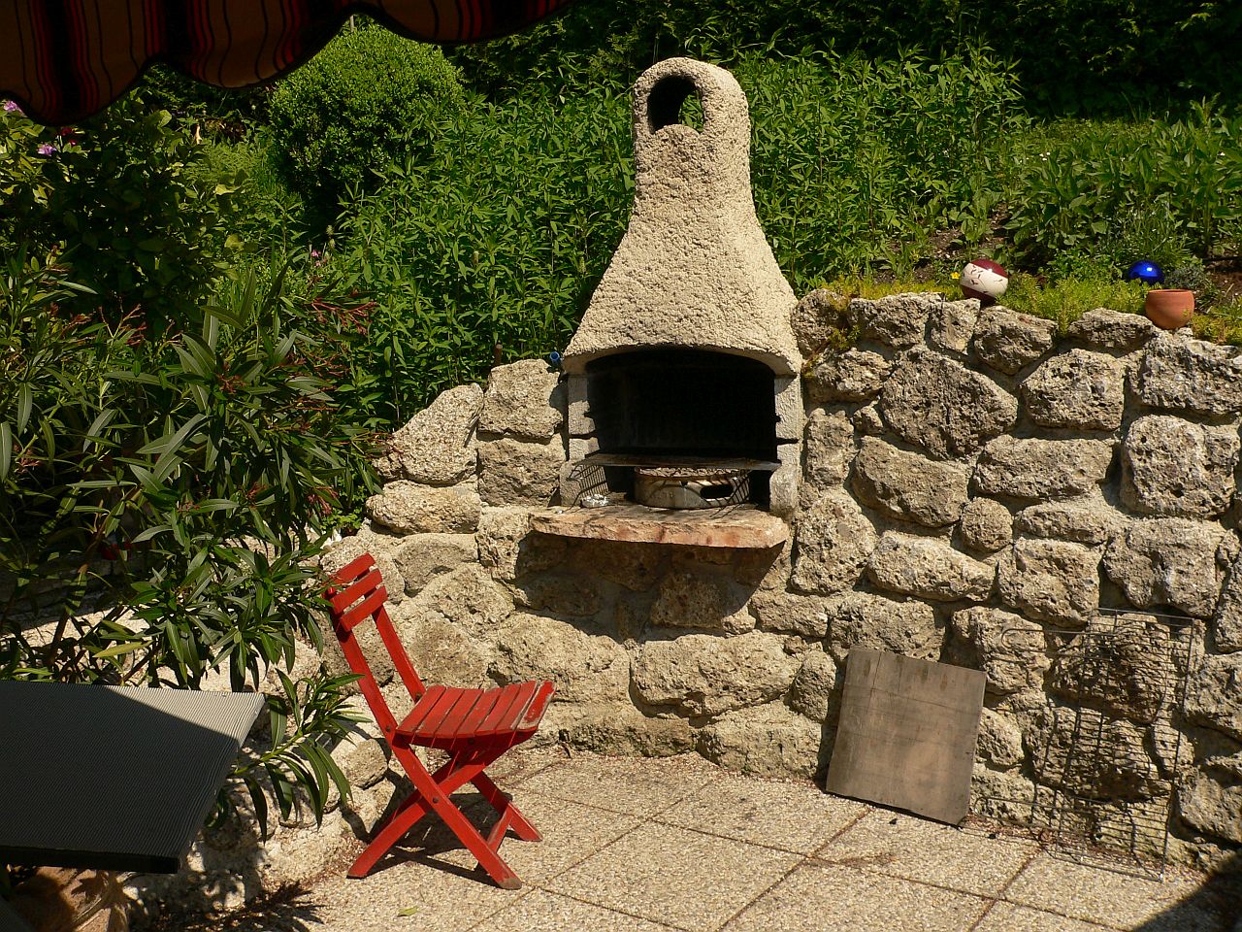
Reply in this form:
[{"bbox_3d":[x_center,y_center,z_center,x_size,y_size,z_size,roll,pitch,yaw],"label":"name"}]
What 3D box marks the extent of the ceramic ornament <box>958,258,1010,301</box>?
[{"bbox_3d":[1.068,-0.538,3.790,0.144,0.144,0.144,13,9,36],"label":"ceramic ornament"}]

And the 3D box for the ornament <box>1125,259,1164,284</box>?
[{"bbox_3d":[1.512,-0.539,3.720,0.104,0.104,0.104,3,9,37],"label":"ornament"}]

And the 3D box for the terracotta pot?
[{"bbox_3d":[1.447,-0.411,3.400,0.130,0.107,0.130,3,9,37],"label":"terracotta pot"}]

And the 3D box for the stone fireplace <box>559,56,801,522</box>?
[{"bbox_3d":[0.251,-0.622,4.392,0.800,1.490,0.500,1,8,23],"label":"stone fireplace"}]

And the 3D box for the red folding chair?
[{"bbox_3d":[-0.461,0.674,3.491,0.545,0.825,0.385,-1,7,7],"label":"red folding chair"}]

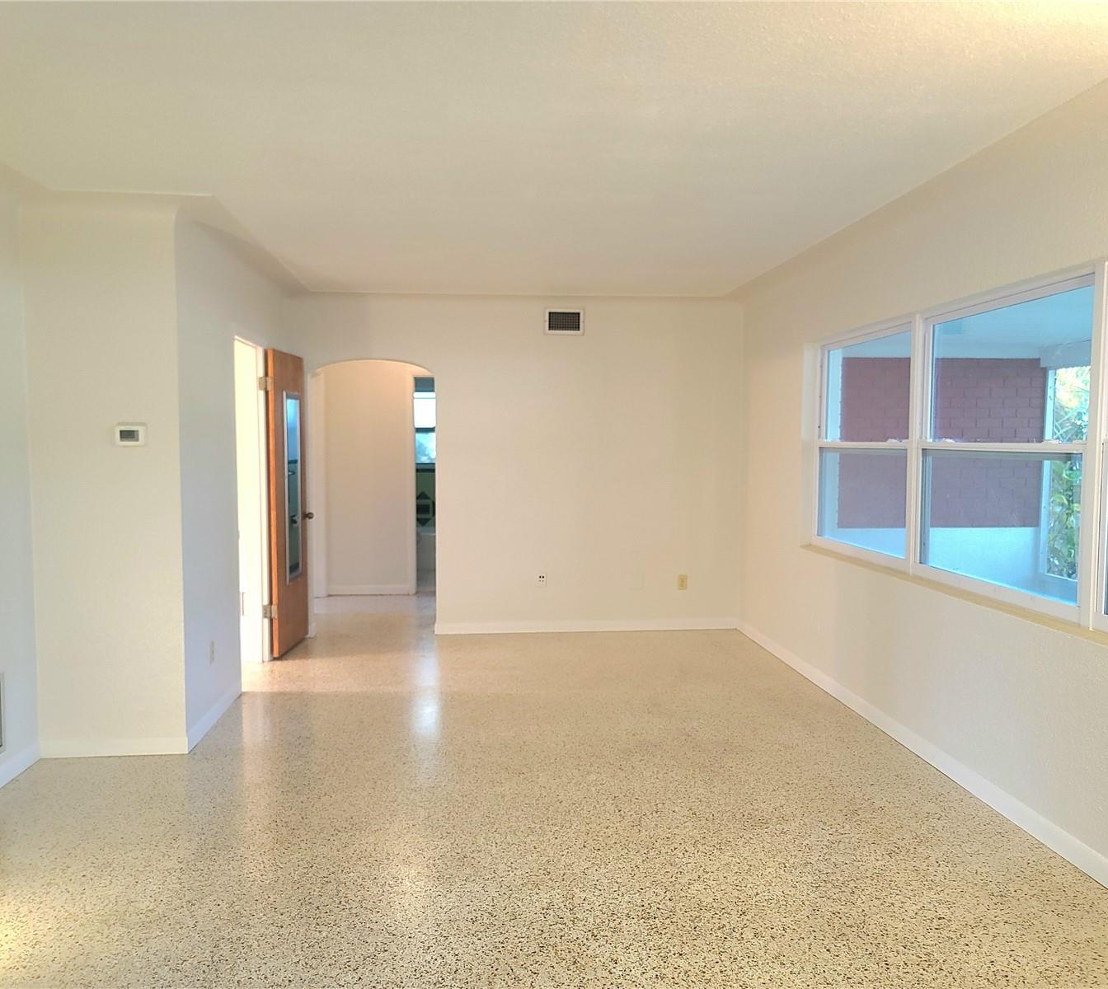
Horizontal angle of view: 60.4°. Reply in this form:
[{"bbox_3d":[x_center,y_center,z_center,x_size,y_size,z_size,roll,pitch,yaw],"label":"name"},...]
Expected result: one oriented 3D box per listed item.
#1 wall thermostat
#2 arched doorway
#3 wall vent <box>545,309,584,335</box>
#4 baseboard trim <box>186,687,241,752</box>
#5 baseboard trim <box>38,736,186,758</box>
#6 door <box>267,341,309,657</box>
[{"bbox_3d":[-1.913,-0.263,4.289,0.131,0.090,0.030,0,3,-5],"label":"wall thermostat"},{"bbox_3d":[-1.346,0.028,7.108,0.925,2.046,0.150,0,3,-5],"label":"arched doorway"},{"bbox_3d":[0.078,-1.285,7.087,0.296,0.191,0.020,0,3,-5],"label":"wall vent"},{"bbox_3d":[-1.746,1.131,4.928,0.018,0.081,1.055,0,3,-5],"label":"baseboard trim"},{"bbox_3d":[-2.016,1.164,4.383,0.657,0.078,0.018,0,3,-5],"label":"baseboard trim"},{"bbox_3d":[-1.845,0.046,6.639,0.042,2.033,0.700,0,3,1],"label":"door"}]

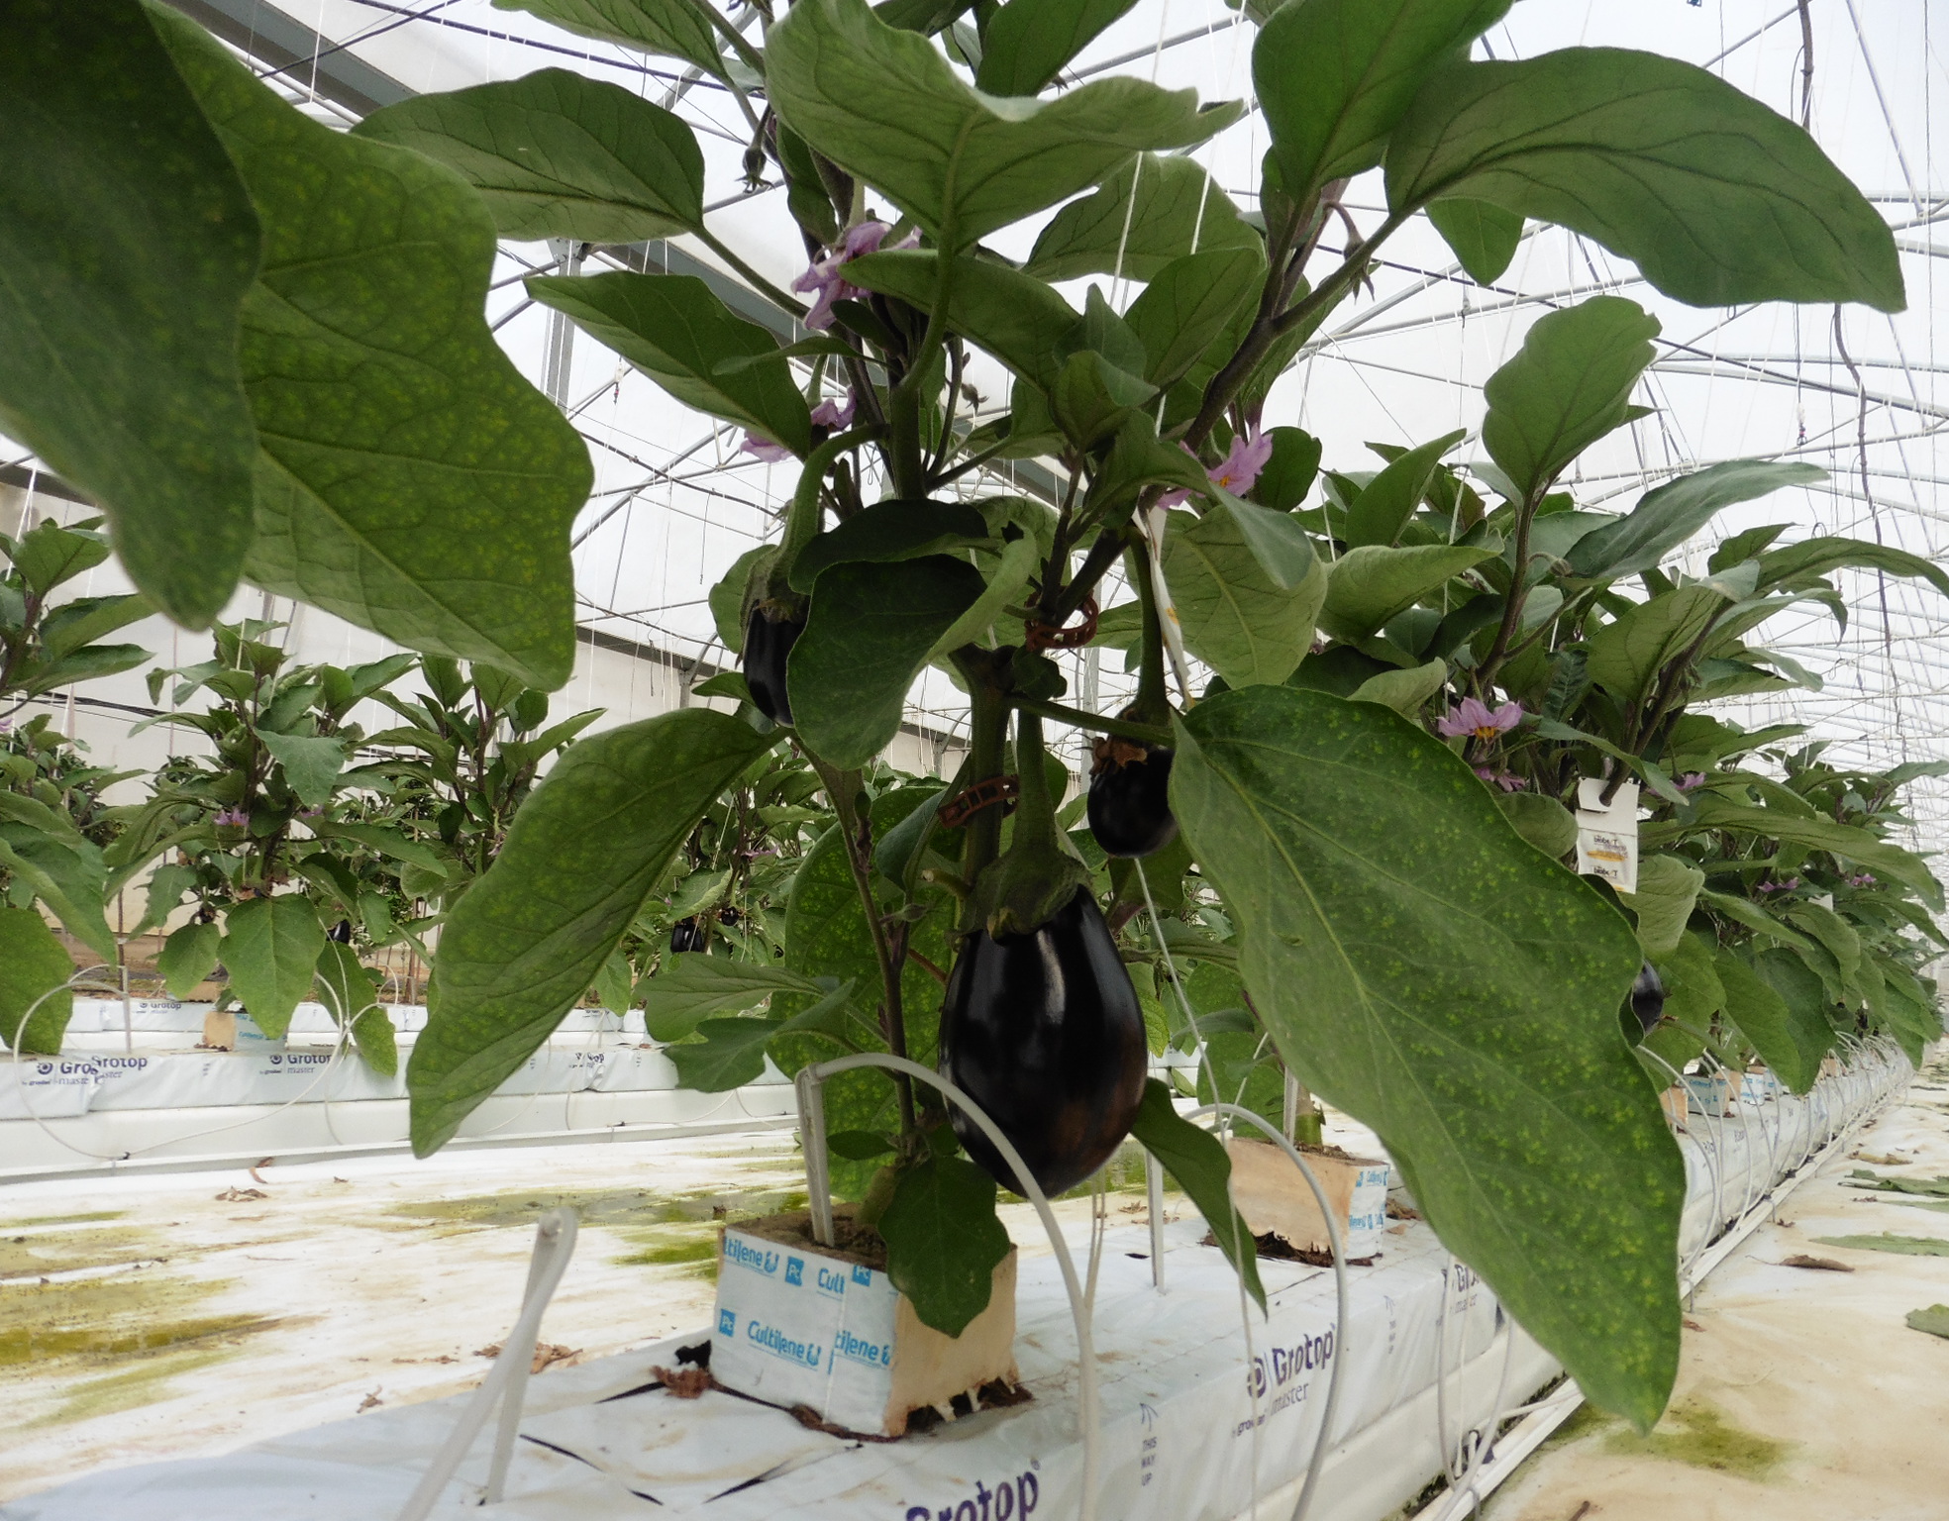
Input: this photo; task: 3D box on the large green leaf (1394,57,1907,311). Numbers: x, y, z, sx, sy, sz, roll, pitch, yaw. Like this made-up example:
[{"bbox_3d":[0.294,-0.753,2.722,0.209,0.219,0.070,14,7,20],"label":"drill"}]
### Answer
[{"bbox_3d":[0.307,-0.267,0.645,0.225,0.065,0.125,8,-8,3],"label":"large green leaf"}]

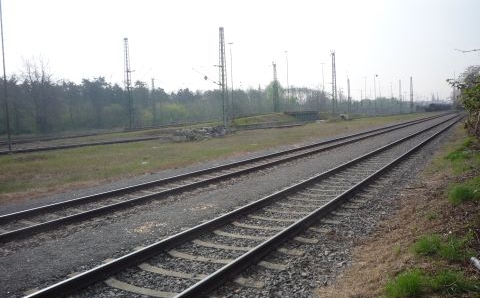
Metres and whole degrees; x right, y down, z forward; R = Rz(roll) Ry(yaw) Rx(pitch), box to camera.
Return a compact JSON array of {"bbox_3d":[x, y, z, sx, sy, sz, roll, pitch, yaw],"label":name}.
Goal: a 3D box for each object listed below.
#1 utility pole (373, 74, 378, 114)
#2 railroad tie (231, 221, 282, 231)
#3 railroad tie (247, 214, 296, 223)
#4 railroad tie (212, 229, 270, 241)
[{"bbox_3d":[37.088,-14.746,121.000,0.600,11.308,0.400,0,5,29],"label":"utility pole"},{"bbox_3d":[0.427,1.505,8.162,2.500,0.200,0.260,0,5,29],"label":"railroad tie"},{"bbox_3d":[0.728,1.449,8.701,2.500,0.200,0.260,0,5,29],"label":"railroad tie"},{"bbox_3d":[0.126,1.560,7.624,2.500,0.200,0.260,0,5,29],"label":"railroad tie"}]

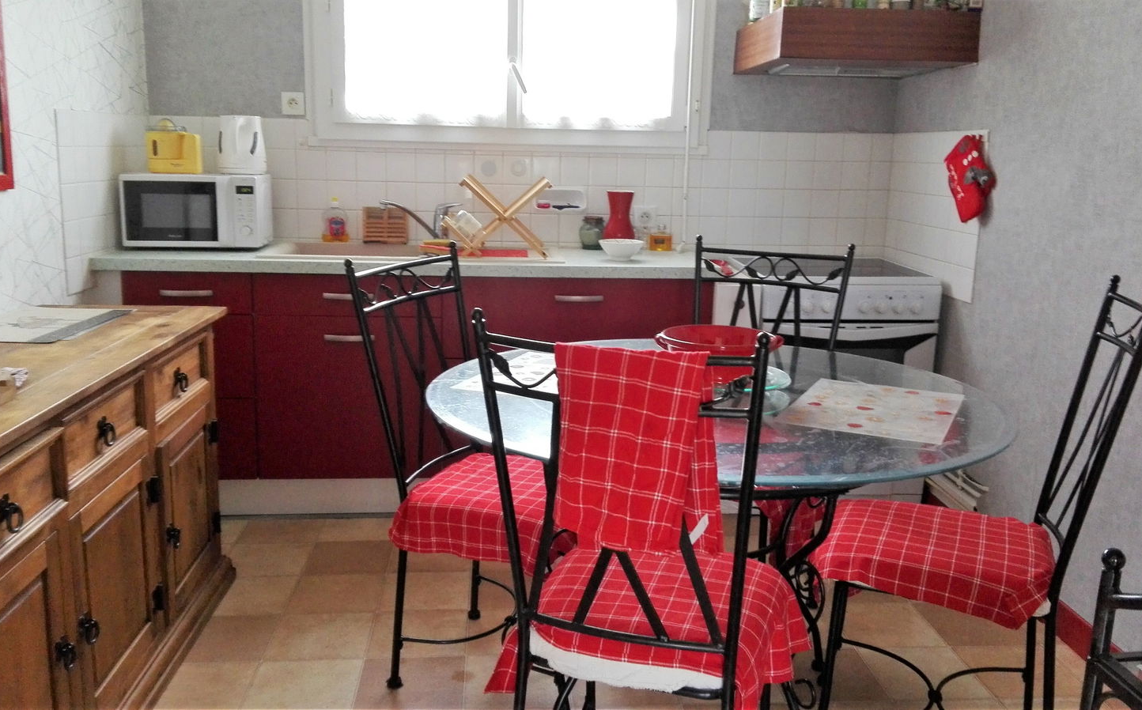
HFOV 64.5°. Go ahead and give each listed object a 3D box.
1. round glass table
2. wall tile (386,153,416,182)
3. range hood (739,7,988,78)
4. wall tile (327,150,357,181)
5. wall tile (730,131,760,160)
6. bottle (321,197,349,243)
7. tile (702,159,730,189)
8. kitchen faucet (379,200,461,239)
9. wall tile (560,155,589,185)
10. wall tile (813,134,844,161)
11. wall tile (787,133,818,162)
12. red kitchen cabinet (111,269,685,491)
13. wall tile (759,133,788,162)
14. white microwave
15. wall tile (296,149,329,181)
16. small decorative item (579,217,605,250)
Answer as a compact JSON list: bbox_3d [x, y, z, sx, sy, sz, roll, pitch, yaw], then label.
[{"bbox_3d":[0.273,0.426,1.905,1.115,0.735,1.115,0,11,-4],"label":"round glass table"},{"bbox_3d":[-0.647,-0.714,3.435,0.108,0.108,0.010,0,11,-4],"label":"wall tile"},{"bbox_3d":[0.944,-1.060,3.099,0.627,0.155,0.576,0,12,-4],"label":"range hood"},{"bbox_3d":[-0.850,-0.702,3.357,0.107,0.107,0.012,0,12,-4],"label":"wall tile"},{"bbox_3d":[0.673,-0.812,3.499,0.108,0.108,0.010,0,11,-4],"label":"wall tile"},{"bbox_3d":[-0.868,-0.491,3.341,0.092,0.175,0.059,0,12,-4],"label":"bottle"},{"bbox_3d":[0.566,-0.702,3.502,0.108,0.108,0.010,0,13,-5],"label":"tile"},{"bbox_3d":[-0.557,-0.488,3.349,0.290,0.165,0.070,-4,14,-22],"label":"kitchen faucet"},{"bbox_3d":[0.017,-0.705,3.458,0.108,0.108,0.010,0,13,-5],"label":"wall tile"},{"bbox_3d":[1.002,-0.810,3.520,0.108,0.108,0.010,0,11,-4],"label":"wall tile"},{"bbox_3d":[0.892,-0.811,3.513,0.108,0.108,0.010,0,11,-4],"label":"wall tile"},{"bbox_3d":[-0.492,0.029,3.232,1.879,0.677,0.552,0,12,-4],"label":"red kitchen cabinet"},{"bbox_3d":[0.774,-0.796,3.445,0.107,0.107,0.012,0,12,-4],"label":"wall tile"},{"bbox_3d":[-1.313,-0.514,3.220,0.430,0.248,0.315,0,13,-7],"label":"white microwave"},{"bbox_3d":[-0.976,-0.716,3.413,0.108,0.108,0.010,0,11,-4],"label":"wall tile"},{"bbox_3d":[0.079,-0.454,3.397,0.089,0.124,0.089,0,12,-4],"label":"small decorative item"}]

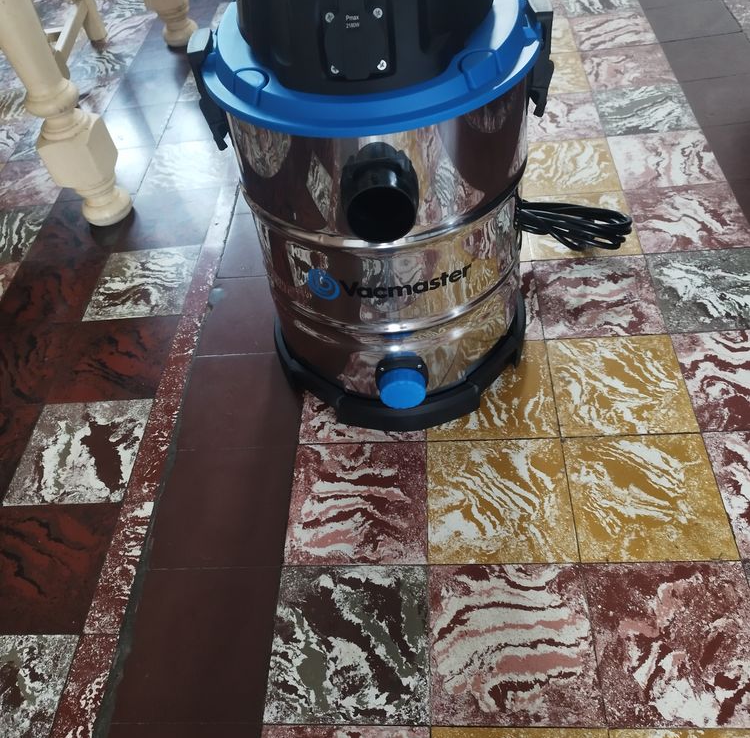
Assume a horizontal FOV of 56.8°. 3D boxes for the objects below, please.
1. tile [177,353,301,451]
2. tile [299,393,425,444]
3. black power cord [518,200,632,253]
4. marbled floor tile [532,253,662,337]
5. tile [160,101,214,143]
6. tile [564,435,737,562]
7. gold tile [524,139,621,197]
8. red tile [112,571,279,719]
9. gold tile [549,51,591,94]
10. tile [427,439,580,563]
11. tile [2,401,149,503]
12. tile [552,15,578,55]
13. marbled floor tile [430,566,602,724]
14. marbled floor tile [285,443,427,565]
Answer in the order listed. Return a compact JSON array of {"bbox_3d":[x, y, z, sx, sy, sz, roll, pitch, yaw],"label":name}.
[{"bbox_3d":[-0.213,0.053,1.168,0.200,0.012,0.200,-2,49,7],"label":"tile"},{"bbox_3d":[-0.013,0.043,1.146,0.200,0.012,0.200,-2,49,7],"label":"tile"},{"bbox_3d":[0.309,-0.231,1.100,0.189,0.050,0.084,7,51,14],"label":"black power cord"},{"bbox_3d":[0.391,-0.126,1.229,0.200,0.012,0.200,-2,49,7],"label":"marbled floor tile"},{"bbox_3d":[-0.368,-0.535,1.507,0.168,0.015,0.173,-2,49,7],"label":"tile"},{"bbox_3d":[0.376,0.179,0.970,0.200,0.012,0.200,-2,49,7],"label":"tile"},{"bbox_3d":[0.408,-0.428,1.485,0.202,0.015,0.199,-3,50,7],"label":"gold tile"},{"bbox_3d":[-0.227,0.357,0.910,0.194,0.012,0.200,-2,49,7],"label":"red tile"},{"bbox_3d":[0.424,-0.733,1.741,0.202,0.015,0.199,-3,50,7],"label":"gold tile"},{"bbox_3d":[0.177,0.188,0.993,0.200,0.012,0.200,-2,49,7],"label":"tile"},{"bbox_3d":[-0.476,0.137,1.136,0.198,0.012,0.200,-2,49,7],"label":"tile"},{"bbox_3d":[0.431,-0.885,1.869,0.202,0.015,0.199,-3,50,7],"label":"tile"},{"bbox_3d":[0.170,0.342,0.869,0.202,0.015,0.199,-3,50,7],"label":"marbled floor tile"},{"bbox_3d":[-0.018,0.166,0.856,0.168,0.015,0.168,-2,49,7],"label":"marbled floor tile"}]

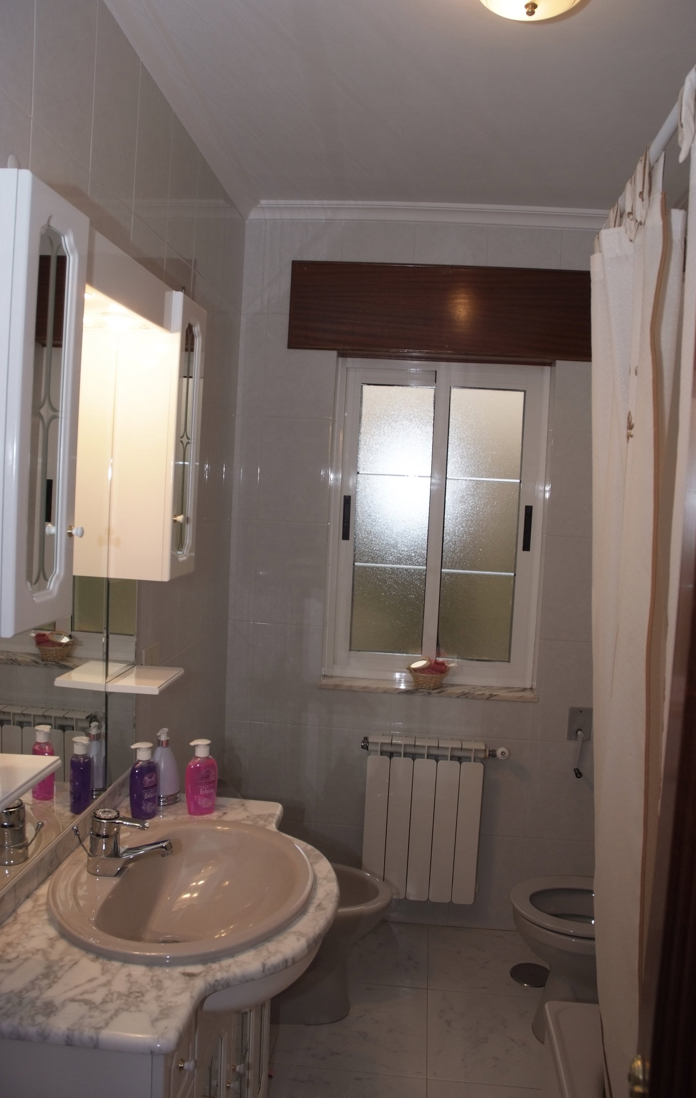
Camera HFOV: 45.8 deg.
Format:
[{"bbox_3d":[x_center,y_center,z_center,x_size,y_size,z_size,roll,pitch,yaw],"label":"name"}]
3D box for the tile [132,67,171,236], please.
[{"bbox_3d":[-0.460,-0.921,1.945,0.010,0.335,0.241,3,4,5],"label":"tile"}]

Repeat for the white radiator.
[{"bbox_3d":[0.285,0.941,2.890,0.480,0.565,0.100,3,4,5],"label":"white radiator"}]

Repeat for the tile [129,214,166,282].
[{"bbox_3d":[-0.476,-0.574,1.970,0.010,0.362,0.241,3,4,5],"label":"tile"}]

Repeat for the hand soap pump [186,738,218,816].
[{"bbox_3d":[-0.324,0.499,1.818,0.068,0.167,0.048,1,5,-25],"label":"hand soap pump"}]

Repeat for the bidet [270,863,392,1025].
[{"bbox_3d":[-0.182,1.183,2.453,0.600,0.390,0.360,3,4,5],"label":"bidet"}]

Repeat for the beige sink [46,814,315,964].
[{"bbox_3d":[-0.302,0.676,1.510,0.475,0.180,0.550,3,4,5],"label":"beige sink"}]

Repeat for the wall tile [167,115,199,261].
[{"bbox_3d":[-0.439,-0.940,2.182,0.010,0.332,0.241,3,4,5],"label":"wall tile"}]

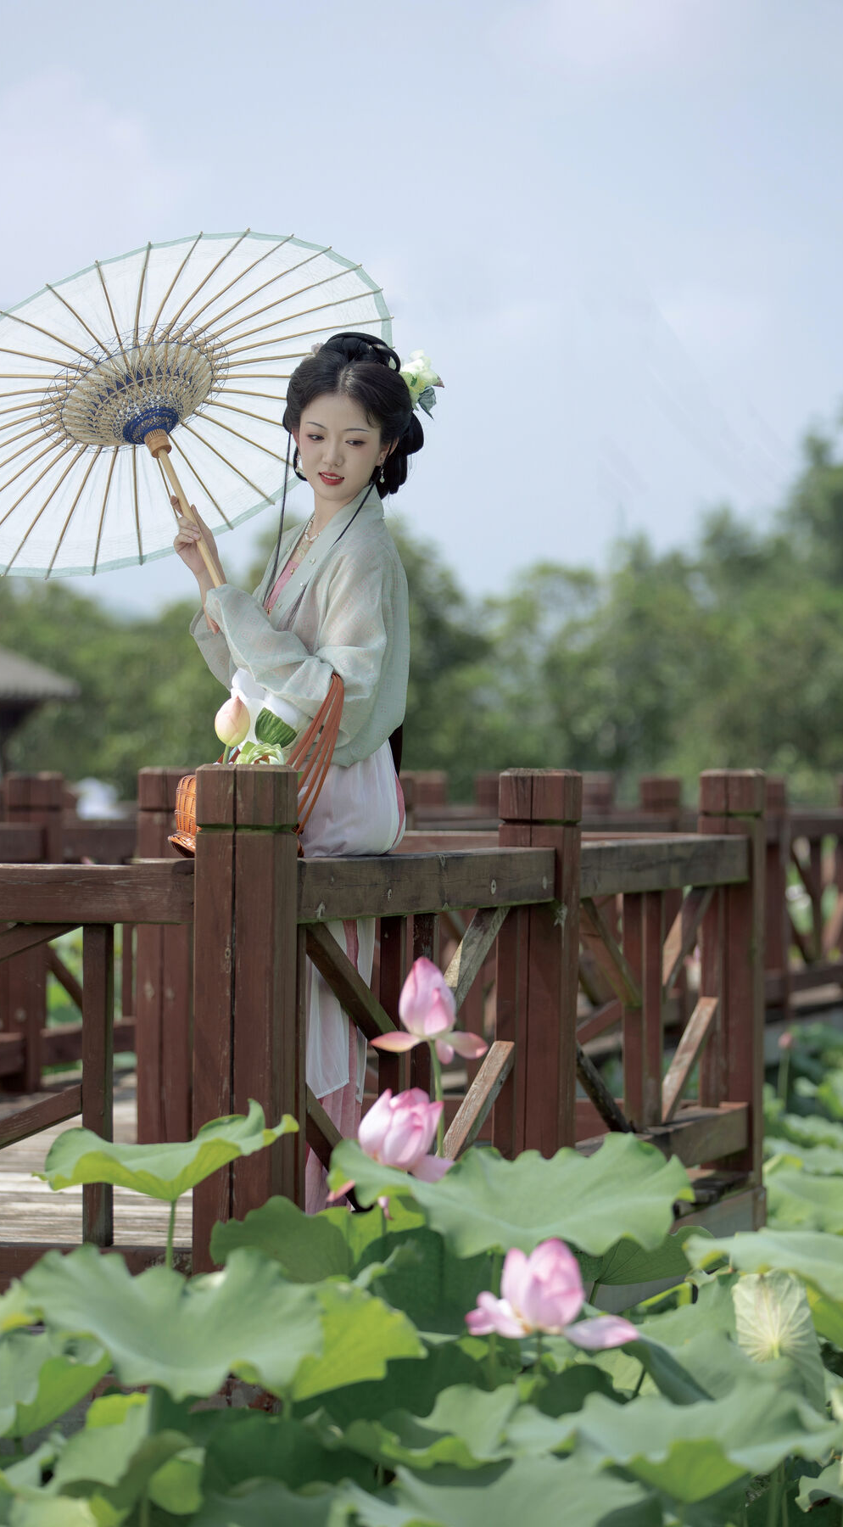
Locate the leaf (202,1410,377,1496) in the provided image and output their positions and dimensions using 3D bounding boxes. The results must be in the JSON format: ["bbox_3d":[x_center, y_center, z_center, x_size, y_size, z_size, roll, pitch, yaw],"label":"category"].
[{"bbox_3d":[-0.178,0.925,6.550,0.280,0.140,0.280,0,0,0],"label":"leaf"}]

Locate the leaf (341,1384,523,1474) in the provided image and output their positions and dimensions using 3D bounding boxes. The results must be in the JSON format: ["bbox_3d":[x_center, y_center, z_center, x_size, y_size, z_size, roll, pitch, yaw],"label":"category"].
[{"bbox_3d":[0.011,0.804,5.900,0.230,0.095,0.240,0,0,0],"label":"leaf"}]

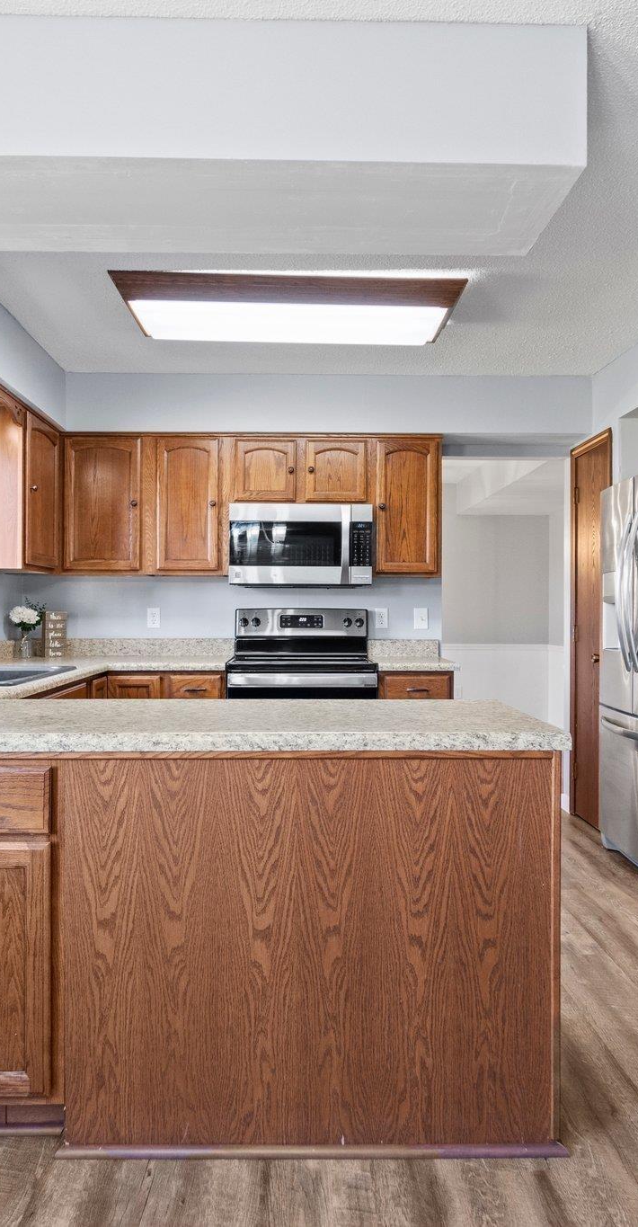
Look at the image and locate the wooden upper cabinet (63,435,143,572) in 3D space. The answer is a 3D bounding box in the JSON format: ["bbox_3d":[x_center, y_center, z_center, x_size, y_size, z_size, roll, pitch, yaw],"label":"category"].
[{"bbox_3d":[-1.165,-0.580,4.240,0.430,0.750,0.320,0,0,-2],"label":"wooden upper cabinet"}]

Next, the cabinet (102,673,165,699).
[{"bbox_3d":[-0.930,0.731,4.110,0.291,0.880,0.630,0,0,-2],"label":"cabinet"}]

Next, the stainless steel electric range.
[{"bbox_3d":[-0.092,0.567,4.102,0.756,1.215,0.669,0,0,-2],"label":"stainless steel electric range"}]

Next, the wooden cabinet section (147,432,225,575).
[{"bbox_3d":[-0.713,-0.584,4.315,0.430,0.765,0.320,0,0,-1],"label":"wooden cabinet section"}]

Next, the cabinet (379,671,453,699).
[{"bbox_3d":[0.473,0.738,4.163,0.377,0.880,0.630,0,0,-2],"label":"cabinet"}]

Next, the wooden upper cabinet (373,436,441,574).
[{"bbox_3d":[0.469,-0.579,4.311,0.382,0.748,0.325,0,0,-2],"label":"wooden upper cabinet"}]

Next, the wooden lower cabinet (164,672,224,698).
[{"bbox_3d":[-0.634,0.732,4.121,0.302,0.880,0.630,0,0,-2],"label":"wooden lower cabinet"}]

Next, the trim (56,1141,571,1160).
[{"bbox_3d":[-0.010,1.158,1.654,1.110,0.021,0.020,0,0,0],"label":"trim"}]

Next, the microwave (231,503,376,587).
[{"bbox_3d":[-0.100,-0.365,4.270,0.760,0.430,0.400,0,0,-2],"label":"microwave"}]

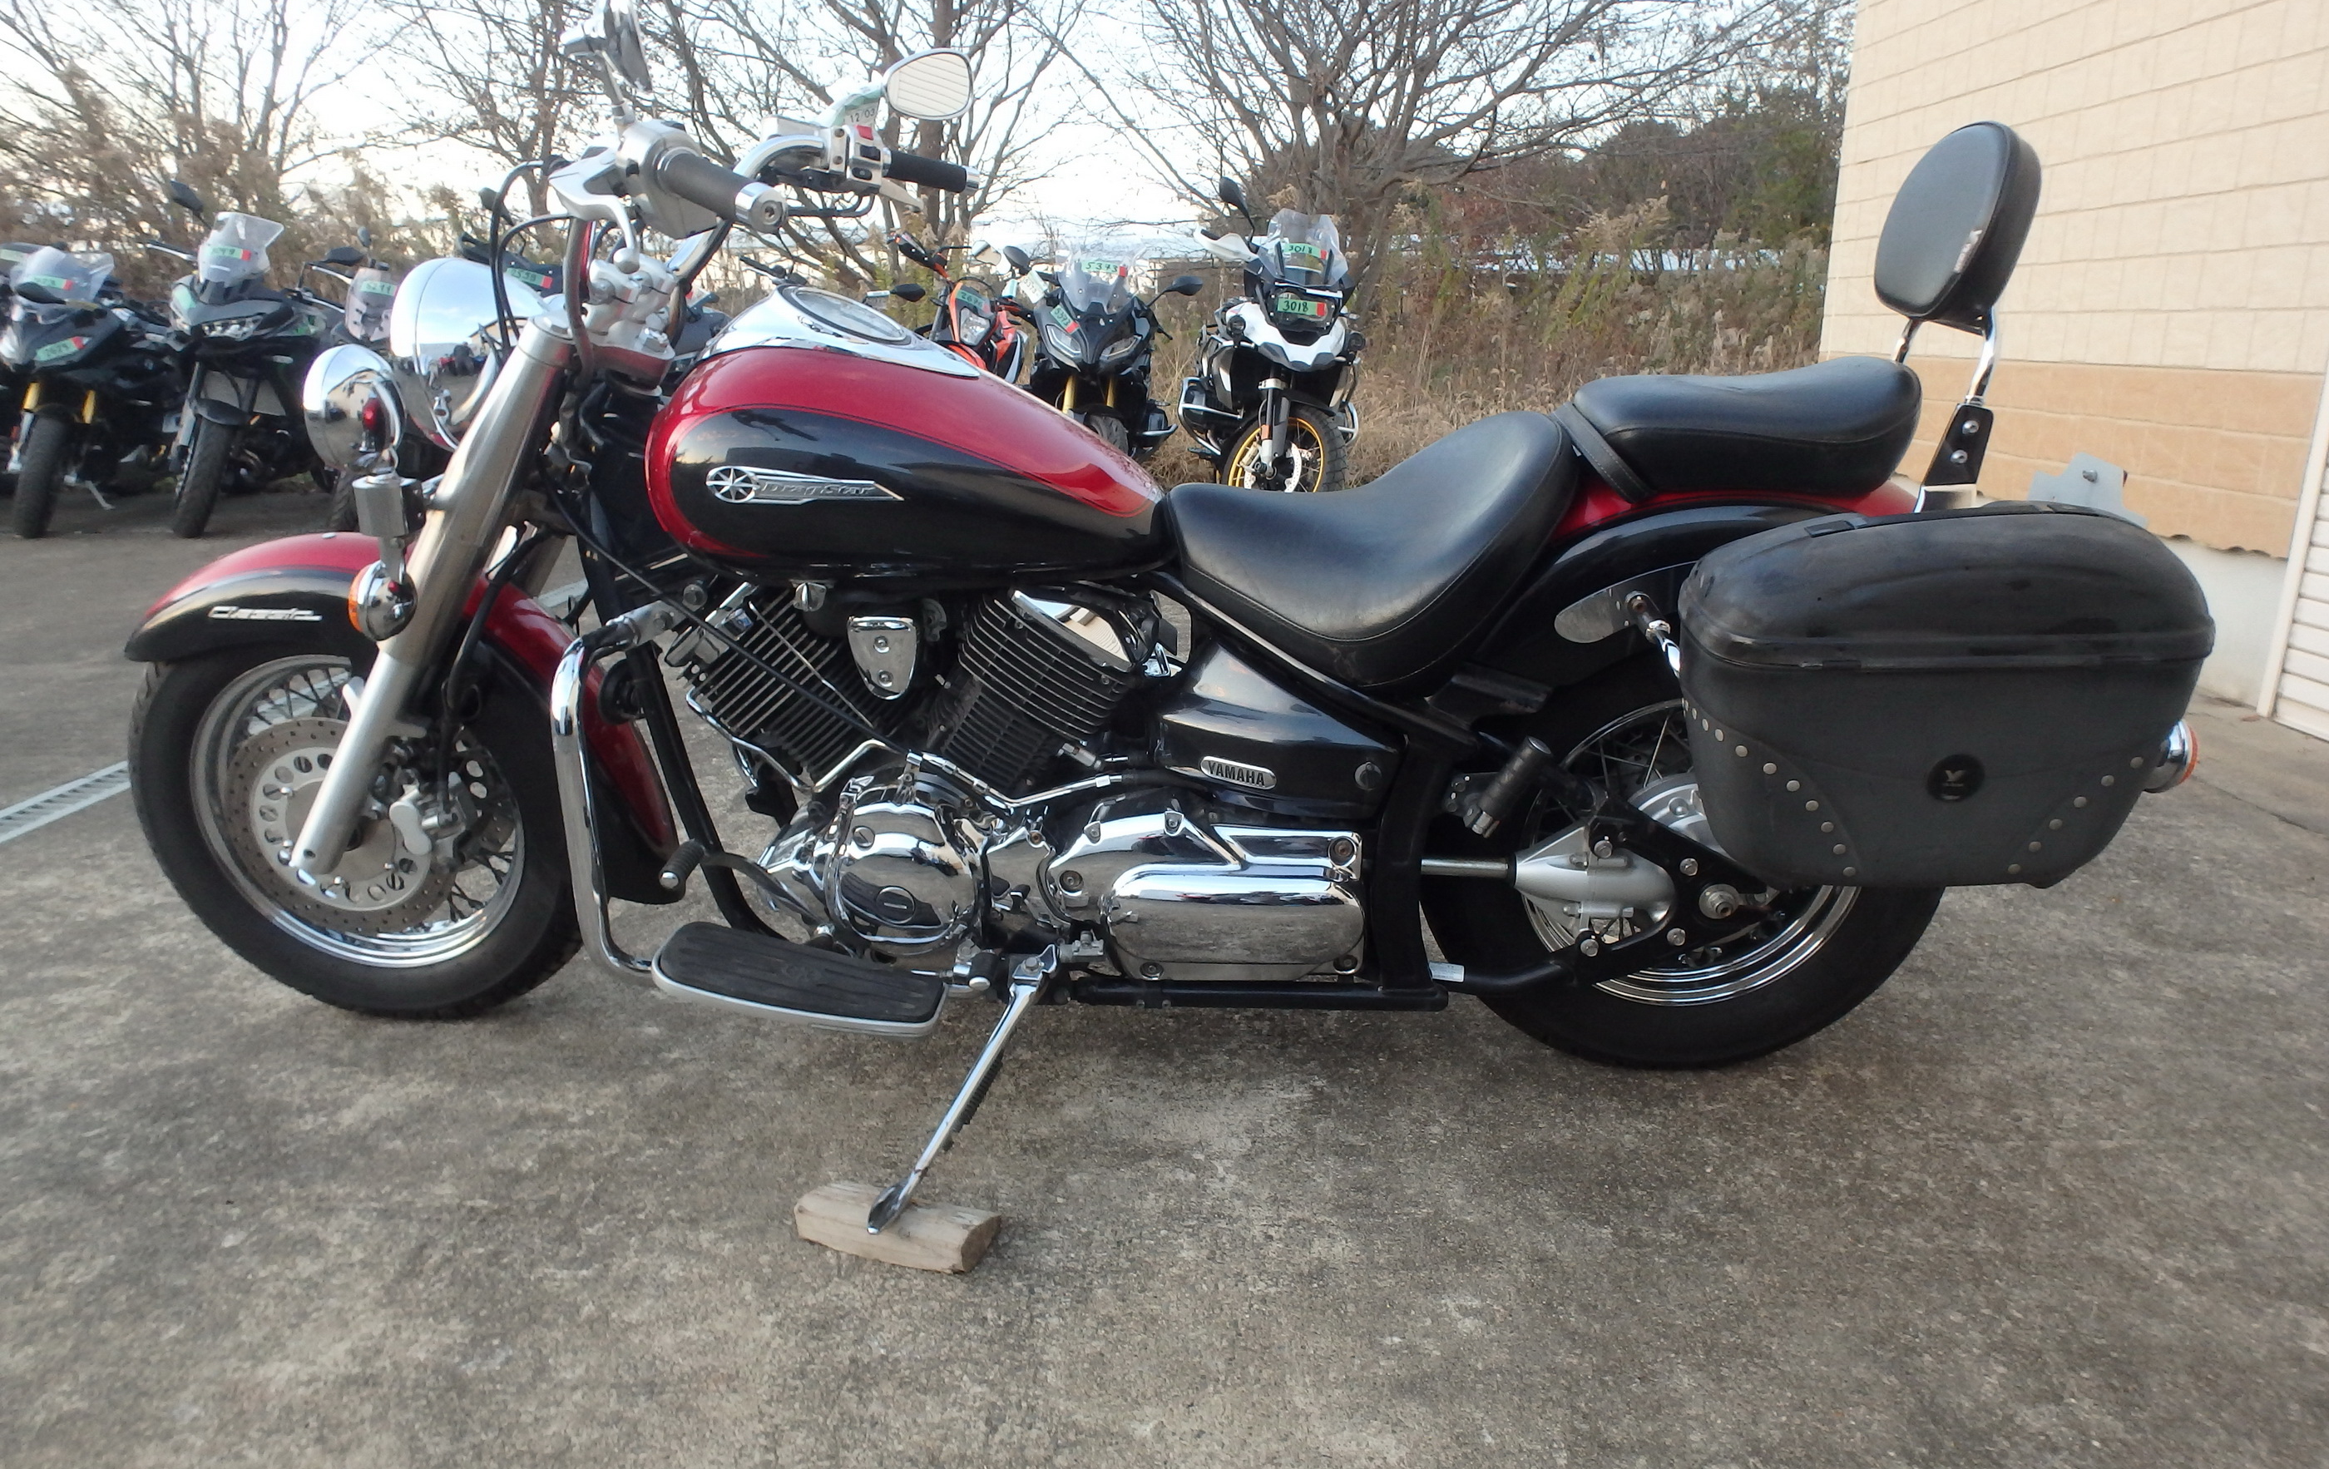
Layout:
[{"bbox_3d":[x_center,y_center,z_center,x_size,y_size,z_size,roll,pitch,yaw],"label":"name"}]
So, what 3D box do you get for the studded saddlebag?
[{"bbox_3d":[0.697,-0.033,1.318,0.440,0.340,0.210,1,20,6],"label":"studded saddlebag"}]

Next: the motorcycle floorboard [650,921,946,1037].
[{"bbox_3d":[-0.377,0.256,1.514,0.310,0.045,0.130,5,23,2],"label":"motorcycle floorboard"}]

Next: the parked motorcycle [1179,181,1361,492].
[{"bbox_3d":[0.460,-1.807,6.919,0.940,1.480,2.220,4,16,-5],"label":"parked motorcycle"}]

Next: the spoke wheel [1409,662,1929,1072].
[{"bbox_3d":[0.611,0.116,1.687,0.645,0.645,0.170,1,20,6],"label":"spoke wheel"}]

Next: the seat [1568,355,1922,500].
[{"bbox_3d":[0.606,-0.340,1.520,0.350,0.145,0.250,1,20,6],"label":"seat"}]

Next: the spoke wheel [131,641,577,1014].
[{"bbox_3d":[-1.040,0.099,1.853,0.635,0.635,0.140,0,20,4],"label":"spoke wheel"}]

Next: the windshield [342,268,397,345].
[{"bbox_3d":[-3.598,-1.937,6.400,0.260,0.350,0.110,-2,-1,-10],"label":"windshield"}]

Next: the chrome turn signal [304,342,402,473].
[{"bbox_3d":[-0.815,-0.332,1.431,0.105,0.125,0.125,1,23,3],"label":"chrome turn signal"}]

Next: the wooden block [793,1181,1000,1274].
[{"bbox_3d":[-0.279,0.502,1.465,0.188,0.043,0.069,5,17,17],"label":"wooden block"}]

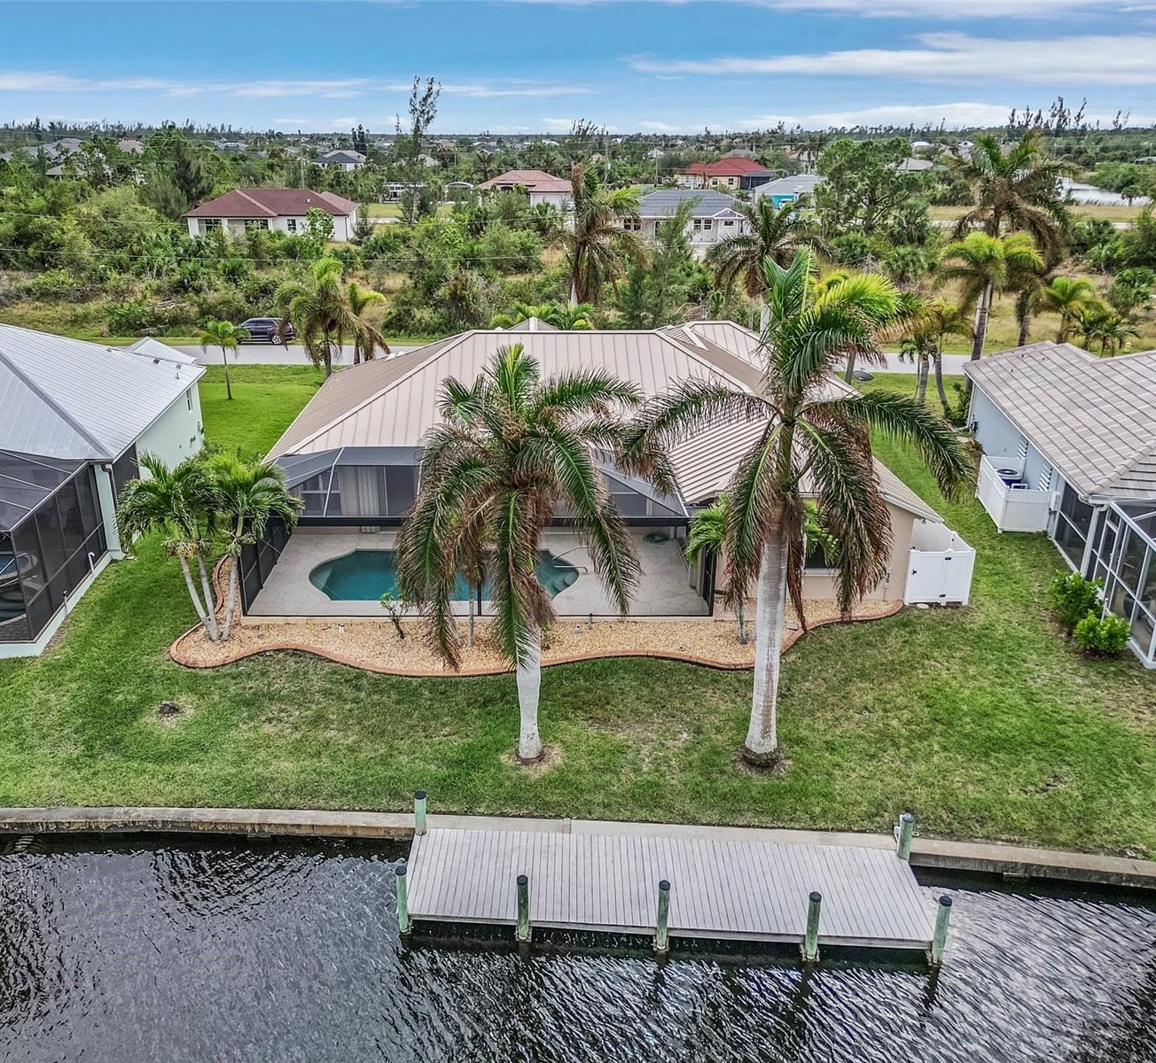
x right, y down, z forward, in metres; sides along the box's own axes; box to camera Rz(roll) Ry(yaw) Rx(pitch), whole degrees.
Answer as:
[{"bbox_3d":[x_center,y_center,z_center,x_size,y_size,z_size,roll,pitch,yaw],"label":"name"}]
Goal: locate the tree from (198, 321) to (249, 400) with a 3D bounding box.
[{"bbox_3d":[-19.008,-9.116,52.735,2.750,4.300,2.750,0,22,0],"label":"tree"}]

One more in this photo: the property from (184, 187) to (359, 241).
[{"bbox_3d":[-44.500,-46.959,143.896,22.500,6.000,17.000,-2,22,-4],"label":"property"}]

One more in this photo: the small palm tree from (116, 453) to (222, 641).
[{"bbox_3d":[-10.887,0.591,26.150,2.700,5.200,2.700,0,22,0],"label":"small palm tree"}]

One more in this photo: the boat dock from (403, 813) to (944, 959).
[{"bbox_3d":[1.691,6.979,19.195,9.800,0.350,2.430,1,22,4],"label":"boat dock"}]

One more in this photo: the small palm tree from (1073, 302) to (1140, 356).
[{"bbox_3d":[29.486,-10.361,55.144,3.700,4.800,3.700,0,22,0],"label":"small palm tree"}]

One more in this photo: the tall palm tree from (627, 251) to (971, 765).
[{"bbox_3d":[4.658,0.114,20.761,7.000,11.500,7.000,0,22,0],"label":"tall palm tree"}]

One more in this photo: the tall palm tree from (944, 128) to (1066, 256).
[{"bbox_3d":[21.032,-13.149,49.709,6.000,12.900,6.000,0,22,0],"label":"tall palm tree"}]

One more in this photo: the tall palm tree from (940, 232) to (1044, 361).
[{"bbox_3d":[21.258,-10.806,50.648,5.000,9.000,5.000,0,22,0],"label":"tall palm tree"}]

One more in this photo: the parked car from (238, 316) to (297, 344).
[{"bbox_3d":[-22.100,-14.002,68.235,4.750,1.720,1.900,1,22,3],"label":"parked car"}]

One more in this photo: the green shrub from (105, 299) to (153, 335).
[{"bbox_3d":[-31.073,-14.992,68.176,3.200,2.400,2.800,0,22,0],"label":"green shrub"}]

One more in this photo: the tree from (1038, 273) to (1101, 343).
[{"bbox_3d":[25.728,-10.283,51.954,3.300,5.900,3.300,0,22,0],"label":"tree"}]

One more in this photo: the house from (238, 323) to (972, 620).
[{"bbox_3d":[0.600,-4.731,39.514,22.800,6.100,24.300,-1,22,-1],"label":"house"}]

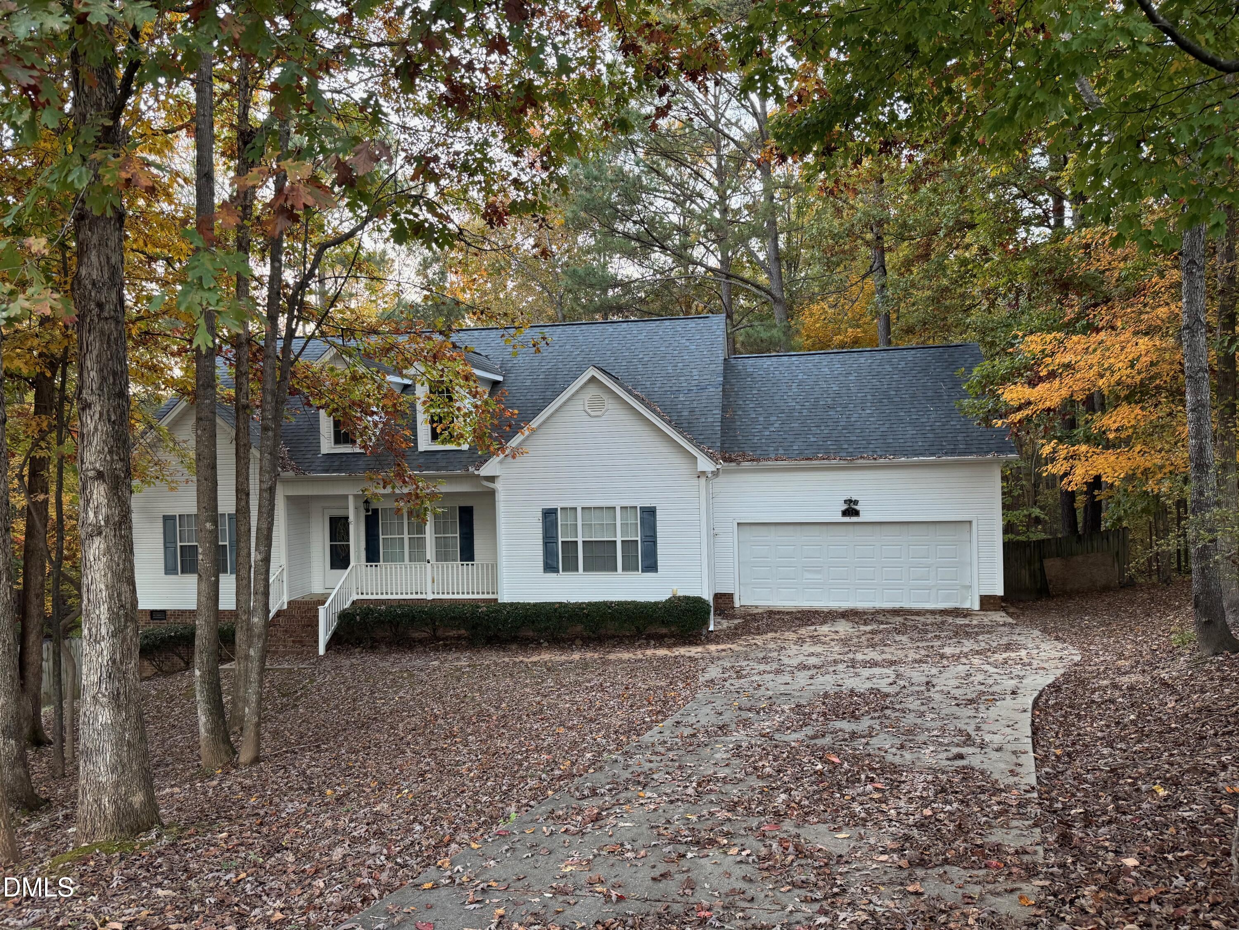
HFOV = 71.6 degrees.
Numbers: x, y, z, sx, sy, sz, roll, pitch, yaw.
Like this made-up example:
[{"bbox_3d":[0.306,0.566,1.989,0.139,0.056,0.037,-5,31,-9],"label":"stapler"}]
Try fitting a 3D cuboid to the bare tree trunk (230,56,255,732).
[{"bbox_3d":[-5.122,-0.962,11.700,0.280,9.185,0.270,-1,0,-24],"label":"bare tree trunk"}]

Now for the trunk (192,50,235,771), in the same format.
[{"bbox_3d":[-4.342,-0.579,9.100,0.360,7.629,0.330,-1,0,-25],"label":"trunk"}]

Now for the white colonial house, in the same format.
[{"bbox_3d":[-1.102,0.166,23.901,21.700,8.500,10.600,-1,0,12],"label":"white colonial house"}]

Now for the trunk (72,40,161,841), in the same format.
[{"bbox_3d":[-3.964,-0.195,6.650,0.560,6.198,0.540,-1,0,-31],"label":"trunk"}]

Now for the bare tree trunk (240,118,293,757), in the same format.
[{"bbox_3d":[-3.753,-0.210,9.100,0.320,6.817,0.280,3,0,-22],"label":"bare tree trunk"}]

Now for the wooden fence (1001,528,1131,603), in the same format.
[{"bbox_3d":[13.802,3.087,26.600,4.100,2.100,0.150,-1,0,12],"label":"wooden fence"}]

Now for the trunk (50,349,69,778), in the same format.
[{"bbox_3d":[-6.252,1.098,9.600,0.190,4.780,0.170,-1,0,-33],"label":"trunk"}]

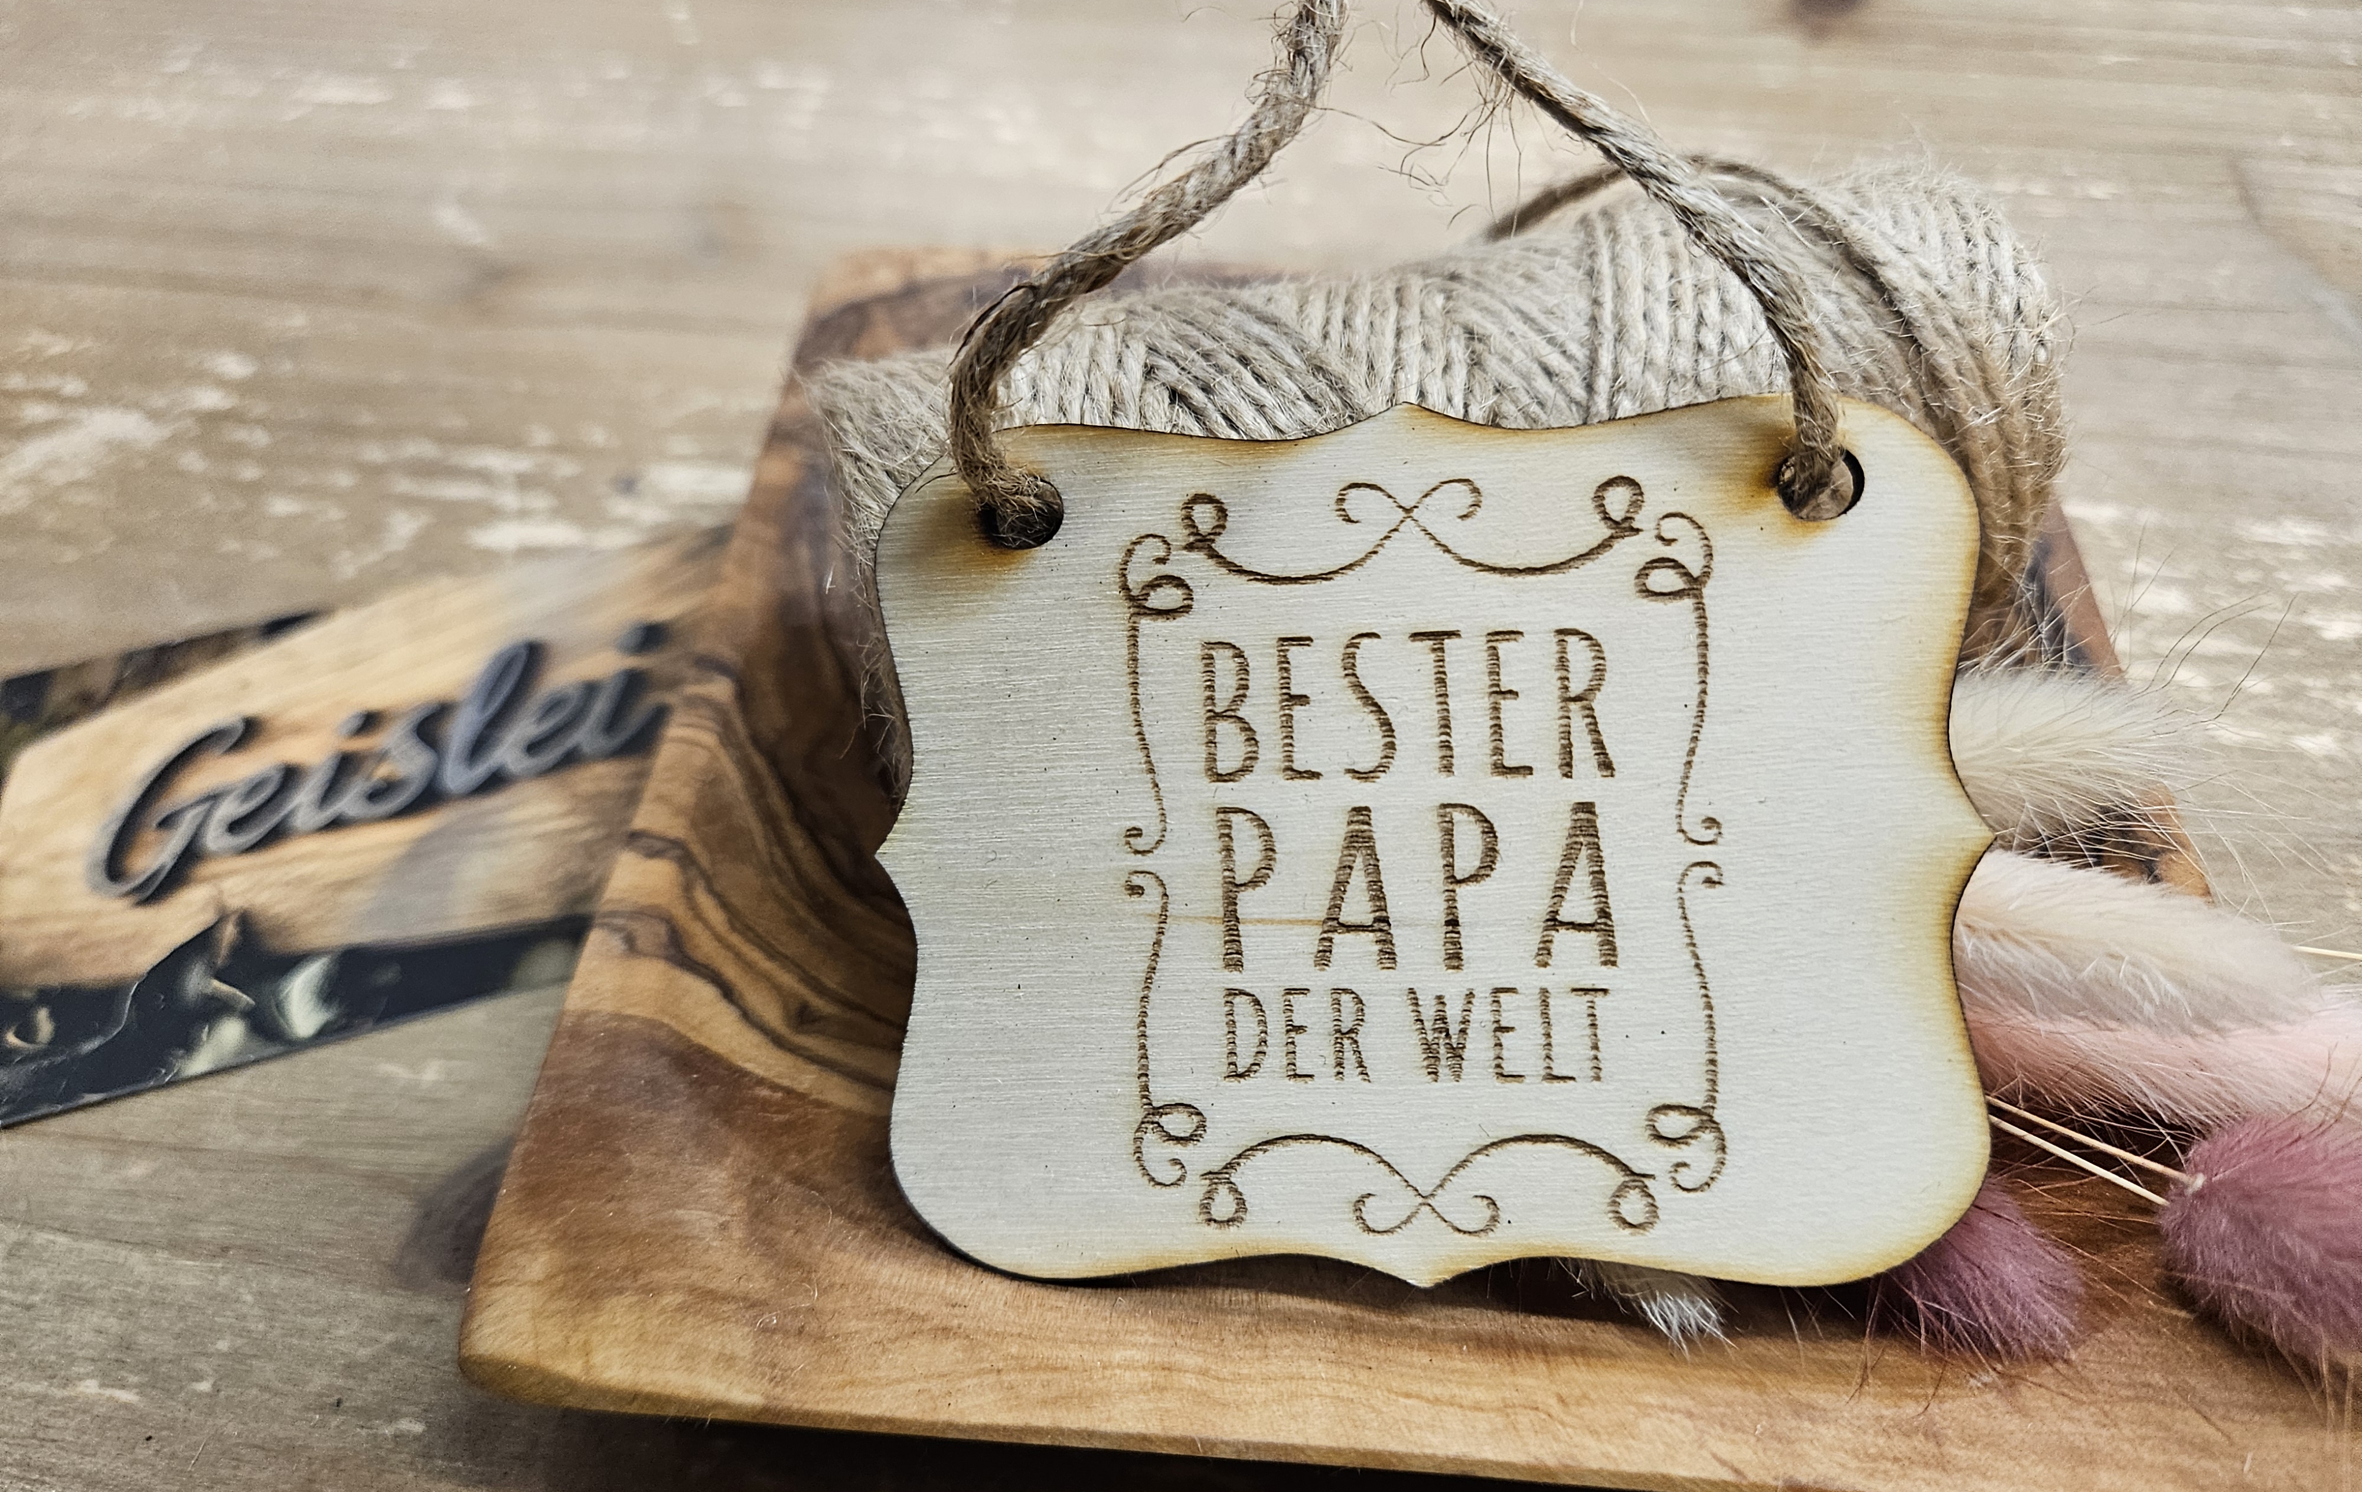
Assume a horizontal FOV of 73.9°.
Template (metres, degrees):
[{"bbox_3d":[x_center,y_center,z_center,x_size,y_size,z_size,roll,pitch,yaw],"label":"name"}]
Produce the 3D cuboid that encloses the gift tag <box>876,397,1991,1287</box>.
[{"bbox_3d":[0.021,0.009,0.141,0.098,0.003,0.079,-1,91,6],"label":"gift tag"}]

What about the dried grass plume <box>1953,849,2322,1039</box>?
[{"bbox_3d":[0.084,0.018,0.145,0.041,0.015,0.015,9,54,5],"label":"dried grass plume"}]

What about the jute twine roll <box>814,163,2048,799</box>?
[{"bbox_3d":[0.024,-0.025,0.165,0.116,0.046,0.046,-8,53,4],"label":"jute twine roll"}]

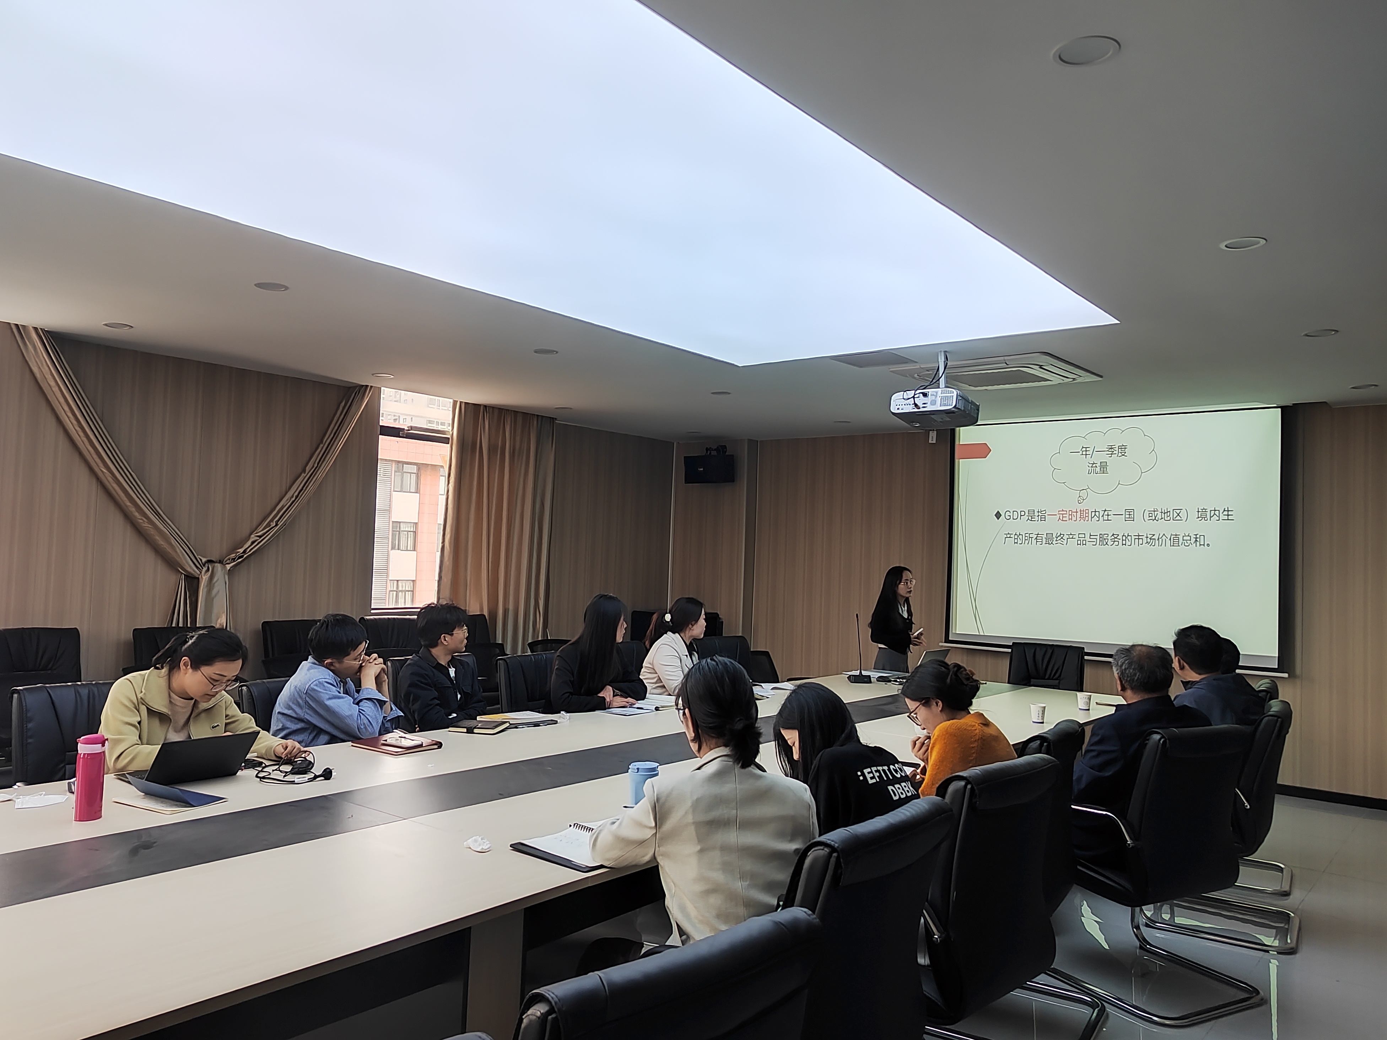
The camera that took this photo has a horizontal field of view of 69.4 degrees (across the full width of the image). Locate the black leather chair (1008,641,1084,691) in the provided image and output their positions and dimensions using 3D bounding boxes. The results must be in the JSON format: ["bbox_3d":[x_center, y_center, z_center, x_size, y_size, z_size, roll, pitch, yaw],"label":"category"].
[{"bbox_3d":[2.428,1.386,7.102,0.600,0.980,0.640,0,-3,40],"label":"black leather chair"}]

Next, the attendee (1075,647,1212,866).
[{"bbox_3d":[1.682,1.170,4.134,0.530,1.300,0.780,3,-2,-19],"label":"attendee"}]

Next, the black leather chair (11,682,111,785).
[{"bbox_3d":[-2.273,1.174,3.995,0.620,1.010,0.580,1,-2,35],"label":"black leather chair"}]

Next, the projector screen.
[{"bbox_3d":[3.194,0.130,7.828,2.570,1.870,0.060,0,-3,40],"label":"projector screen"}]

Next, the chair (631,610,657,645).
[{"bbox_3d":[-0.372,1.351,9.141,0.600,1.000,0.640,1,-2,14],"label":"chair"}]

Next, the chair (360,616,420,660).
[{"bbox_3d":[-2.168,1.297,7.800,0.620,1.030,0.580,0,-3,36],"label":"chair"}]

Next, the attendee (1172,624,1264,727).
[{"bbox_3d":[2.274,1.135,4.723,0.530,1.290,0.740,3,-2,-17],"label":"attendee"}]

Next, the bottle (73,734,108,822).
[{"bbox_3d":[-1.607,0.680,2.674,0.076,0.228,0.076,2,-2,0],"label":"bottle"}]

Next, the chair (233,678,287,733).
[{"bbox_3d":[-1.460,1.144,4.003,0.620,0.965,0.570,1,-2,32],"label":"chair"}]

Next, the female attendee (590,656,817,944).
[{"bbox_3d":[0.013,0.971,2.498,0.530,1.280,0.670,3,-2,-13],"label":"female attendee"}]

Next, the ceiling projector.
[{"bbox_3d":[1.424,-0.776,5.847,0.410,0.410,0.340,0,-3,38],"label":"ceiling projector"}]

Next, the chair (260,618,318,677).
[{"bbox_3d":[-2.679,1.257,7.173,0.620,1.030,0.580,0,-3,36],"label":"chair"}]

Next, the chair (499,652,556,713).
[{"bbox_3d":[-0.690,1.221,5.387,0.620,0.965,0.570,1,-3,34],"label":"chair"}]

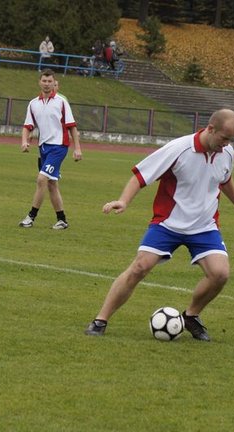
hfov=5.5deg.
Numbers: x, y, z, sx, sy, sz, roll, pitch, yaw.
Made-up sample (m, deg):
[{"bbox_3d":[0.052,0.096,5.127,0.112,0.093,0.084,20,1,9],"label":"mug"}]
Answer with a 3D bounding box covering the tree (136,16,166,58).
[{"bbox_3d":[1.643,-8.504,116.000,1.400,2.000,1.350,4,3,0],"label":"tree"}]

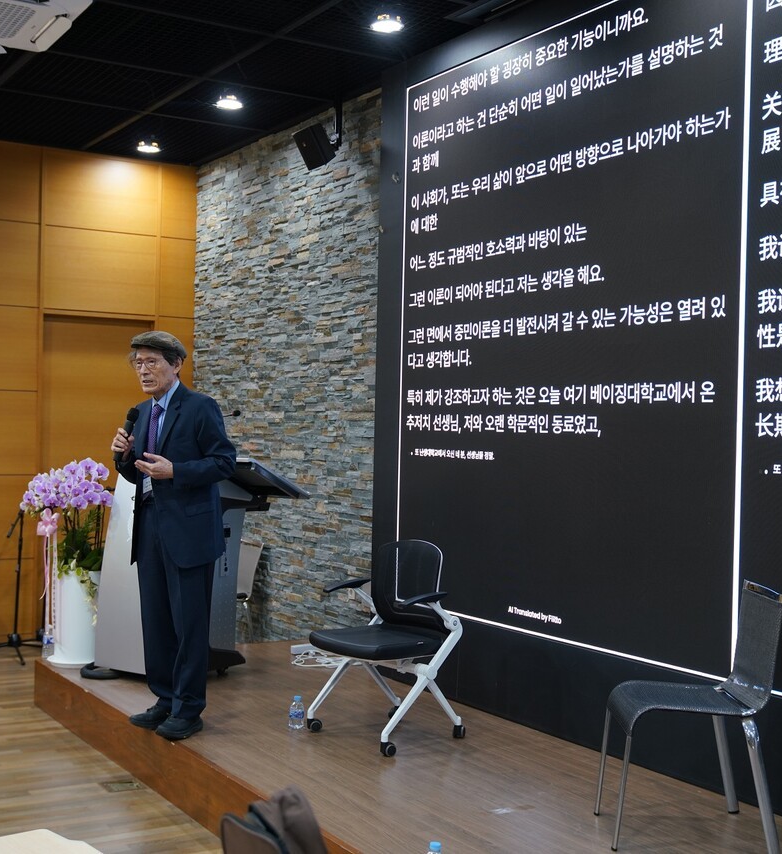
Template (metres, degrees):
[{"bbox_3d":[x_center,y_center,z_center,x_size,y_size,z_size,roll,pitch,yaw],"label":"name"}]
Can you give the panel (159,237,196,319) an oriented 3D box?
[{"bbox_3d":[-1.607,-1.122,9.392,0.290,0.595,0.030,1,0,-32],"label":"panel"}]

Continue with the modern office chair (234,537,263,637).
[{"bbox_3d":[-1.129,1.163,8.274,0.520,0.800,0.400,1,0,-32],"label":"modern office chair"}]

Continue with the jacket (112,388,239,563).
[{"bbox_3d":[-0.945,0.212,5.460,0.510,0.810,0.360,1,0,41],"label":"jacket"}]

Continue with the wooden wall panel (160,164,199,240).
[{"bbox_3d":[-1.595,-1.690,9.392,0.290,0.550,0.030,1,0,-32],"label":"wooden wall panel"}]

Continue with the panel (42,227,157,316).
[{"bbox_3d":[-2.112,-1.133,9.081,0.840,0.595,0.030,1,0,-32],"label":"panel"}]

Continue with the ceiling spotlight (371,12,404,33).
[{"bbox_3d":[-0.017,-1.912,5.883,0.150,0.070,0.150,1,0,-1],"label":"ceiling spotlight"}]

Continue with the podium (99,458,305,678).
[{"bbox_3d":[-1.034,0.747,6.771,0.660,1.150,0.920,1,0,35],"label":"podium"}]

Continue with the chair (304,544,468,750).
[{"bbox_3d":[-0.013,0.921,5.397,0.560,0.850,0.570,1,0,-40],"label":"chair"}]

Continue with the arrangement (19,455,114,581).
[{"bbox_3d":[-1.800,0.520,6.930,0.490,0.670,0.430,1,0,34],"label":"arrangement"}]

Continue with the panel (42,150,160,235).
[{"bbox_3d":[-2.101,-1.713,9.065,0.870,0.575,0.030,1,0,-32],"label":"panel"}]

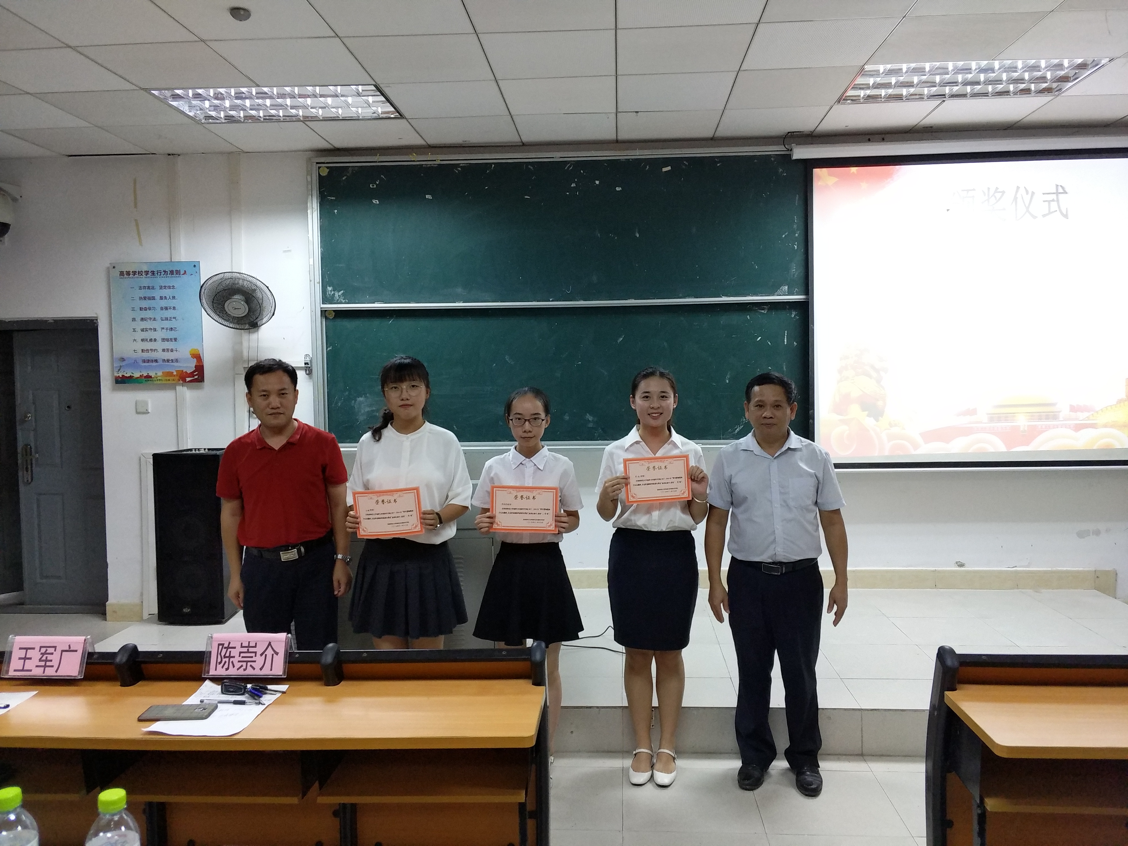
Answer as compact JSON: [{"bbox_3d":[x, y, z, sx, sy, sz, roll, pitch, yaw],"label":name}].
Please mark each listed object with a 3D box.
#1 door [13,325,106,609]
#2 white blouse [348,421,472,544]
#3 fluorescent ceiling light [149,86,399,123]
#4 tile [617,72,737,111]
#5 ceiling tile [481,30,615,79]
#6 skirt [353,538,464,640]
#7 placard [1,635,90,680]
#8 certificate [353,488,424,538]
[{"bbox_3d":[-3.449,0.323,5.649,0.680,1.940,0.050,0,3,3],"label":"door"},{"bbox_3d":[-0.615,0.234,3.250,0.490,0.500,0.280,-1,4,0],"label":"white blouse"},{"bbox_3d":[-1.526,-1.746,4.399,1.190,0.080,0.570,0,4,3],"label":"fluorescent ceiling light"},{"bbox_3d":[0.593,-1.794,4.404,0.610,0.020,0.565,0,3,3],"label":"tile"},{"bbox_3d":[-0.061,-1.702,3.756,0.600,0.018,0.580,0,4,3],"label":"ceiling tile"},{"bbox_3d":[-0.632,0.625,3.288,0.480,0.400,0.370,-1,3,-4],"label":"skirt"},{"bbox_3d":[-1.381,0.623,2.170,0.215,0.105,0.090,0,4,3],"label":"placard"},{"bbox_3d":[-0.684,0.350,3.170,0.263,0.185,0.005,-5,5,2],"label":"certificate"}]

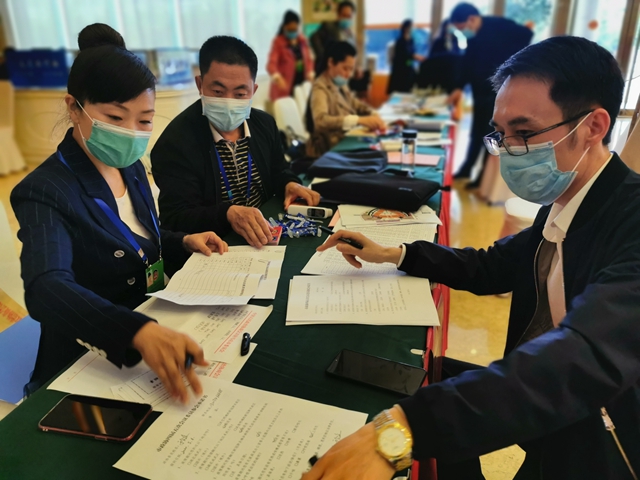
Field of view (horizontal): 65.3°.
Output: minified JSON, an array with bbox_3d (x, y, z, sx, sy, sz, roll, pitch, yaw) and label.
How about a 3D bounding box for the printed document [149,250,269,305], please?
[{"bbox_3d":[-0.242,0.084,1.162,0.220,0.042,0.300,-1,22,2],"label":"printed document"}]

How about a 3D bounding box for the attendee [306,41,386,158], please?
[{"bbox_3d":[0.116,-0.507,2.957,0.580,1.260,0.500,10,25,28],"label":"attendee"}]

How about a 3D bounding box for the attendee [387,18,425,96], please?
[{"bbox_3d":[1.056,-1.940,6.136,0.420,1.470,0.450,6,23,18],"label":"attendee"}]

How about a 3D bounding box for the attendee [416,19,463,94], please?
[{"bbox_3d":[1.518,-1.883,5.950,0.500,1.470,0.400,-14,25,-28],"label":"attendee"}]

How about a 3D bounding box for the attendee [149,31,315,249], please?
[{"bbox_3d":[-0.285,0.015,1.662,0.560,1.290,0.600,-21,28,-38],"label":"attendee"}]

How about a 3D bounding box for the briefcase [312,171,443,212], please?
[{"bbox_3d":[0.202,-0.187,1.768,0.380,0.058,0.260,10,25,28],"label":"briefcase"}]

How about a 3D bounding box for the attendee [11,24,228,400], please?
[{"bbox_3d":[-0.397,0.205,1.176,0.620,1.310,0.560,9,25,26],"label":"attendee"}]

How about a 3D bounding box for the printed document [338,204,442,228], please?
[{"bbox_3d":[0.212,-0.086,1.576,0.292,0.012,0.205,0,22,5],"label":"printed document"}]

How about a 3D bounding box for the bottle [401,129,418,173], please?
[{"bbox_3d":[0.371,-0.384,2.081,0.060,0.175,0.060,-2,22,0],"label":"bottle"}]

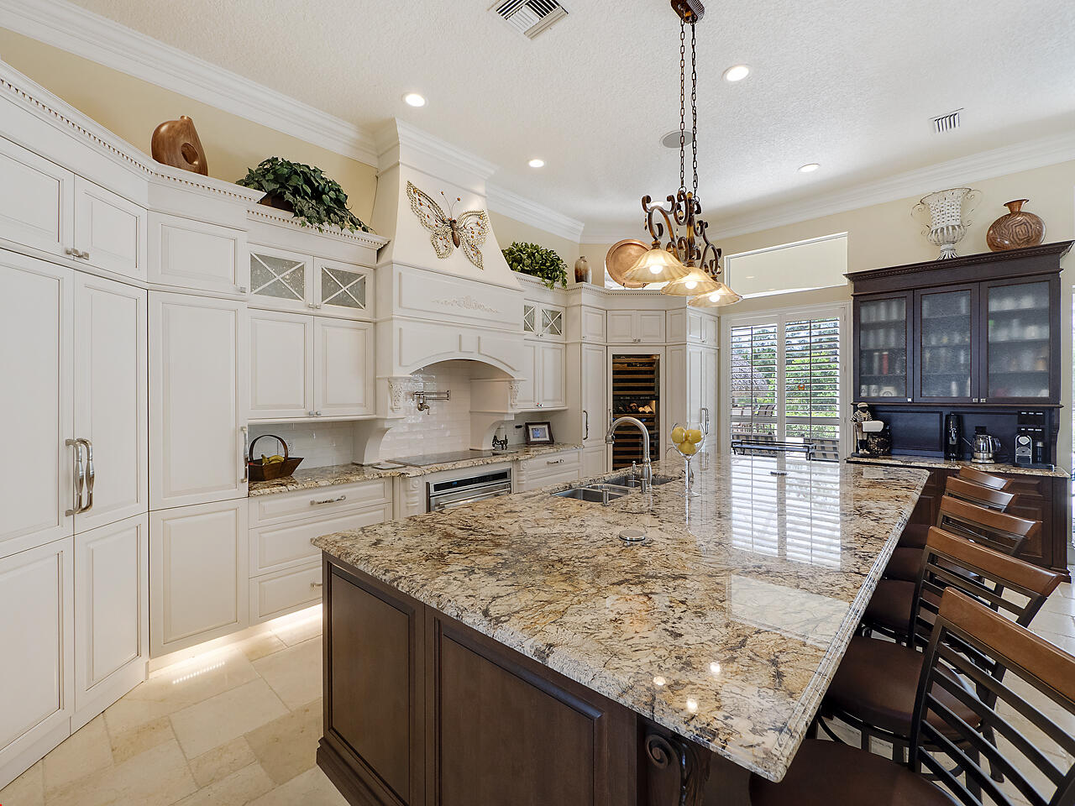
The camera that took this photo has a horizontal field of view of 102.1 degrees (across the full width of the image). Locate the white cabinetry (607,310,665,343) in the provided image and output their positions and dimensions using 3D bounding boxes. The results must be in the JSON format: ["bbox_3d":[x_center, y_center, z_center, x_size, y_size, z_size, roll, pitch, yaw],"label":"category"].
[{"bbox_3d":[1.154,-0.888,5.320,0.690,0.390,0.500,0,1,-1],"label":"white cabinetry"}]

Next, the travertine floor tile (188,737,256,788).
[{"bbox_3d":[-1.325,1.516,1.835,0.200,0.012,0.200,1,1,44],"label":"travertine floor tile"}]

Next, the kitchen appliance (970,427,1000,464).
[{"bbox_3d":[4.369,0.442,4.240,0.210,0.280,0.160,1,1,38],"label":"kitchen appliance"}]

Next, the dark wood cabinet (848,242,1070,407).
[{"bbox_3d":[3.905,-0.655,4.170,1.430,1.320,0.420,1,1,40],"label":"dark wood cabinet"}]

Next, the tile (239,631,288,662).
[{"bbox_3d":[-1.659,1.488,2.634,0.205,0.012,0.200,1,2,43],"label":"tile"}]

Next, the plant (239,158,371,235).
[{"bbox_3d":[-1.644,-1.444,3.139,0.420,0.460,0.870,1,2,45],"label":"plant"}]

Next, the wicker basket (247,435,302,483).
[{"bbox_3d":[-1.830,0.352,2.935,0.250,0.280,0.340,0,1,13],"label":"wicker basket"}]

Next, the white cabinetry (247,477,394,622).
[{"bbox_3d":[-1.599,0.923,3.096,0.600,0.775,0.890,1,1,45],"label":"white cabinetry"}]

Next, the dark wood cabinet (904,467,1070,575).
[{"bbox_3d":[3.991,1.045,4.273,1.480,0.900,0.620,1,1,41],"label":"dark wood cabinet"}]

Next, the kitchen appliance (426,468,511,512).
[{"bbox_3d":[-0.730,0.945,3.710,0.580,0.710,0.790,1,1,45],"label":"kitchen appliance"}]

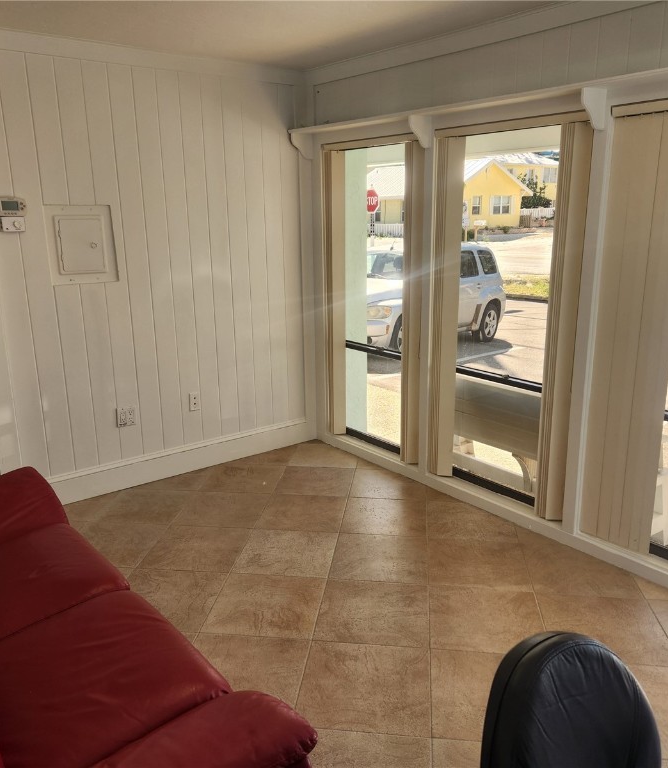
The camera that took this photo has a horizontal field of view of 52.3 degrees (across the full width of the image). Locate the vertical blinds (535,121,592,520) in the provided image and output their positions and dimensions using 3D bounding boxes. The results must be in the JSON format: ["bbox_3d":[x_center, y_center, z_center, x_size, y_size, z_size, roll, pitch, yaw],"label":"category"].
[{"bbox_3d":[1.091,-0.237,3.240,0.078,1.893,0.135,-12,18,-36],"label":"vertical blinds"}]

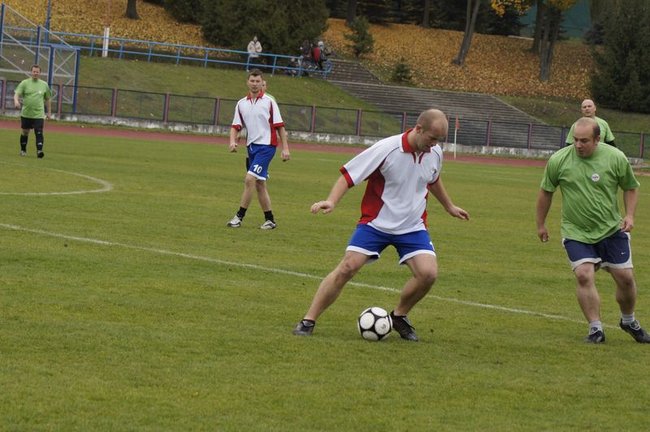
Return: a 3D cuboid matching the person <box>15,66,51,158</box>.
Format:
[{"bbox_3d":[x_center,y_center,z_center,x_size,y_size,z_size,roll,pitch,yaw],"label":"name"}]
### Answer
[{"bbox_3d":[-5.531,-1.983,46.200,0.700,1.760,0.450,4,3,-6],"label":"person"}]

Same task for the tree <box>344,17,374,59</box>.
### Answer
[{"bbox_3d":[1.643,-8.504,116.000,1.400,2.000,1.350,4,3,0],"label":"tree"}]

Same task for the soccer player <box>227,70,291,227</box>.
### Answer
[{"bbox_3d":[-0.748,-0.748,27.400,0.640,1.780,0.500,5,3,23],"label":"soccer player"}]

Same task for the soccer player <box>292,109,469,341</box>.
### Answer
[{"bbox_3d":[0.359,0.055,15.750,0.960,1.470,0.700,2,3,-36],"label":"soccer player"}]

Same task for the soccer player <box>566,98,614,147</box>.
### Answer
[{"bbox_3d":[3.616,-0.752,34.044,0.700,1.770,0.400,5,3,11],"label":"soccer player"}]

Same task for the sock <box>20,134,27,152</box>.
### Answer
[{"bbox_3d":[-5.741,-1.381,46.400,0.130,0.350,0.160,4,3,0],"label":"sock"}]

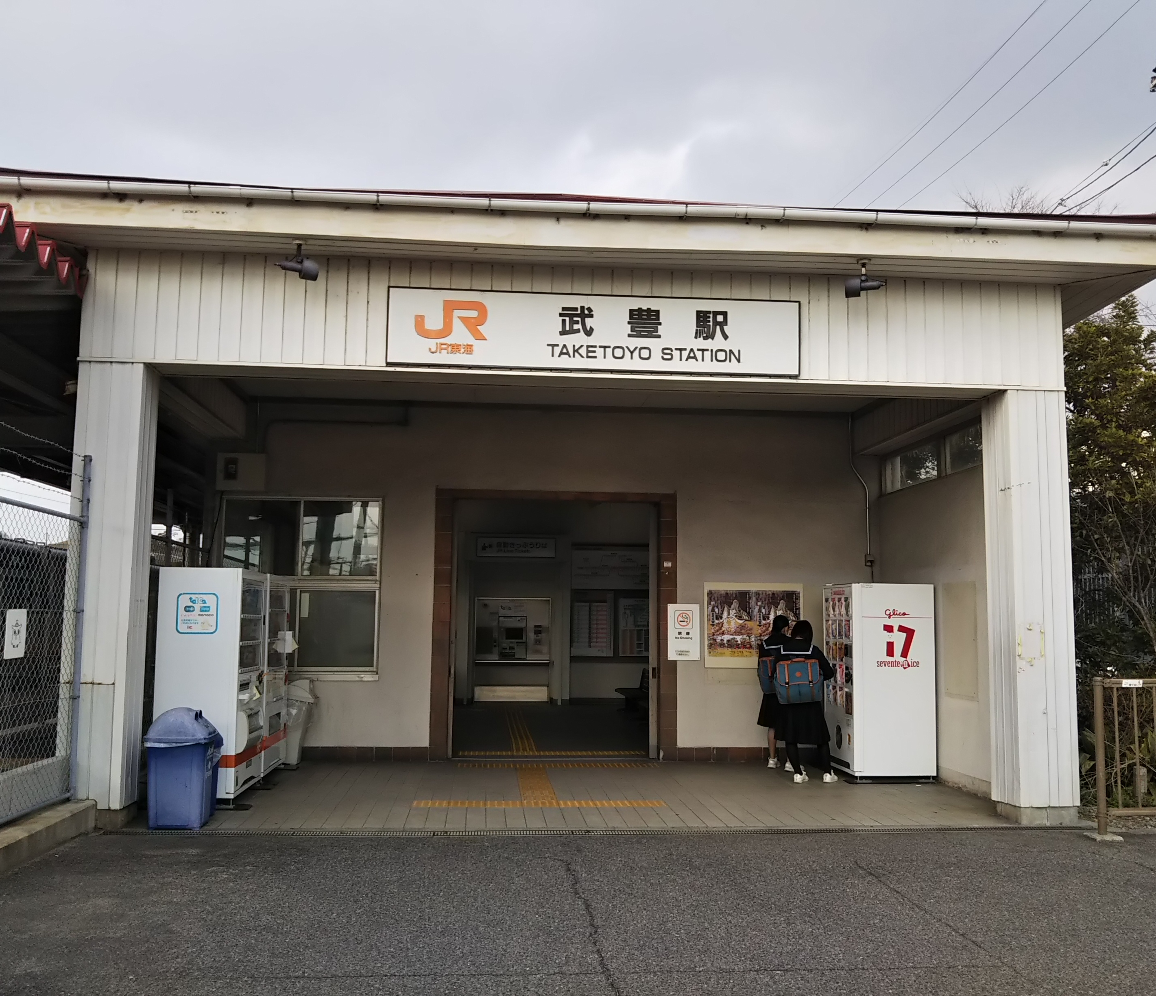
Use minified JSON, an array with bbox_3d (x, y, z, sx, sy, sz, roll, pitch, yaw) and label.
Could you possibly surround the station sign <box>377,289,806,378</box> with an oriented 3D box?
[{"bbox_3d":[0.141,-1.254,8.764,3.145,0.576,0.090,1,-6,-5],"label":"station sign"}]

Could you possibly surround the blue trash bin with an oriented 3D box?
[{"bbox_3d":[-2.869,1.948,8.388,0.455,0.835,0.490,1,-6,-5],"label":"blue trash bin"}]

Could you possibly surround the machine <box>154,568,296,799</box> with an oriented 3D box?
[{"bbox_3d":[-3.110,1.613,10.256,0.690,1.870,2.190,1,-6,-5],"label":"machine"}]

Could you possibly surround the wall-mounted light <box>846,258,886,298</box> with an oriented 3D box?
[{"bbox_3d":[2.131,-1.627,8.534,0.290,0.270,0.150,-1,-6,17],"label":"wall-mounted light"}]

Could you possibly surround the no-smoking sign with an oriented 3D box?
[{"bbox_3d":[1.143,1.443,12.383,0.353,0.600,0.020,1,-6,-5],"label":"no-smoking sign"}]

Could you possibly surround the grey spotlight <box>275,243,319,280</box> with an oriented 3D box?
[{"bbox_3d":[-2.043,-1.726,8.369,0.310,0.276,0.150,4,-7,-29],"label":"grey spotlight"}]

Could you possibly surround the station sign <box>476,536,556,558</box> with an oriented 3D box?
[{"bbox_3d":[-1.052,0.850,19.712,1.363,0.341,0.080,1,-6,-5],"label":"station sign"}]

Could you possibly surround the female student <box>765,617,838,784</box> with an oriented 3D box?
[{"bbox_3d":[2.133,1.904,10.826,0.550,1.530,0.520,-1,-6,13],"label":"female student"}]

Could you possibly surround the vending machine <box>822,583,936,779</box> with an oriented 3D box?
[{"bbox_3d":[2.992,1.810,11.496,0.810,1.873,0.970,1,-6,-5],"label":"vending machine"}]

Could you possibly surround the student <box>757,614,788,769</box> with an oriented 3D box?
[{"bbox_3d":[2.066,1.976,11.721,0.480,1.565,0.500,-1,-6,13],"label":"student"}]

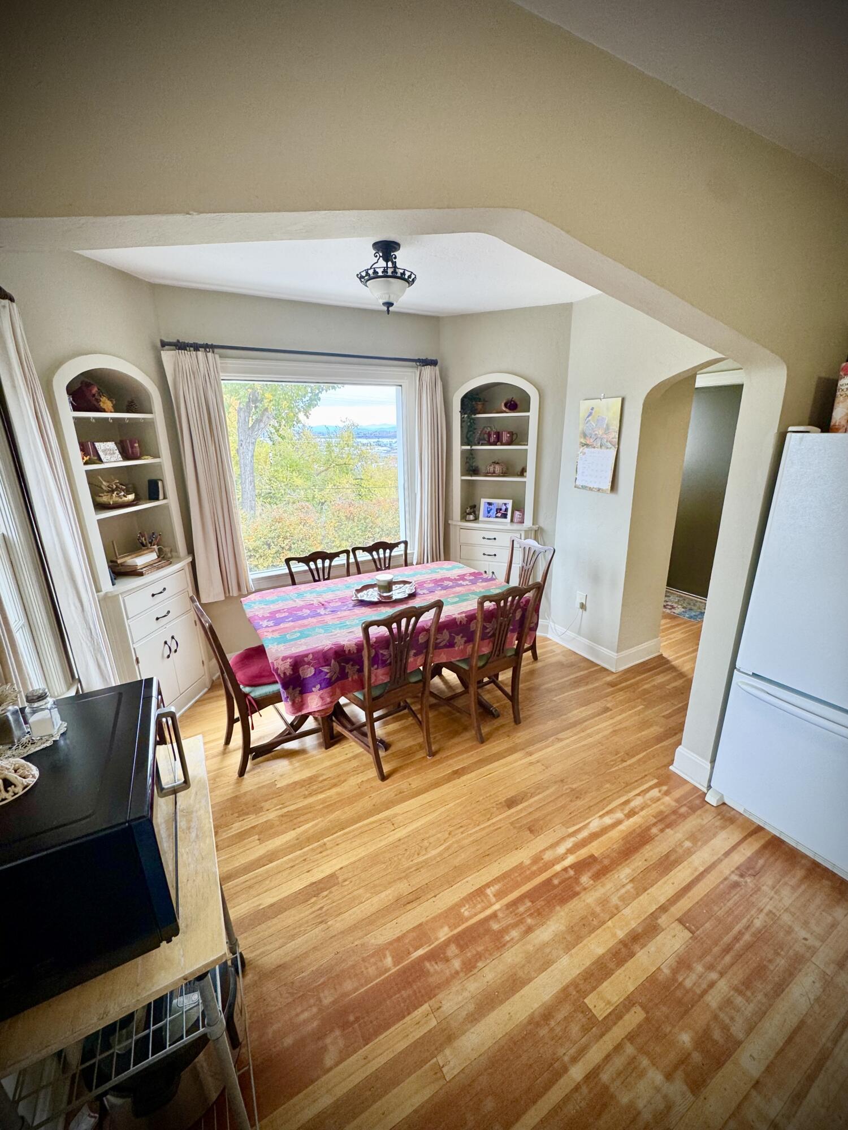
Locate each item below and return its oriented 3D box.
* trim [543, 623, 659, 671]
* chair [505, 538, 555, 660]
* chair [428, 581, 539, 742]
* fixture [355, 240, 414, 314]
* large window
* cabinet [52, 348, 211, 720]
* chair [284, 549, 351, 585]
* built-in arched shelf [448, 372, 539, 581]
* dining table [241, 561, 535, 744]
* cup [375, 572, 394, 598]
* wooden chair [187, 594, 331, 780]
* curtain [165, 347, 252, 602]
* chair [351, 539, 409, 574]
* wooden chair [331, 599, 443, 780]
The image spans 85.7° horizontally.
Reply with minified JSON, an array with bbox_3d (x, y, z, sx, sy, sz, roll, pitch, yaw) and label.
[{"bbox_3d":[1.462,0.576,3.718,0.566,0.148,0.716,-10,19,-28],"label":"trim"},{"bbox_3d":[0.590,0.302,3.364,0.520,0.910,0.475,-12,20,-31],"label":"chair"},{"bbox_3d":[0.332,0.500,2.728,0.475,0.910,0.520,-12,20,-31],"label":"chair"},{"bbox_3d":[-0.173,-1.353,2.180,0.286,0.278,0.286,-1,17,0],"label":"fixture"},{"bbox_3d":[-0.691,-0.681,3.335,1.460,1.430,0.110,-11,20,-28],"label":"large window"},{"bbox_3d":[-1.730,-0.078,2.691,0.410,2.111,0.700,2,17,9],"label":"cabinet"},{"bbox_3d":[-0.575,0.414,2.993,0.480,0.917,0.520,-11,20,-28],"label":"chair"},{"bbox_3d":[0.601,-0.529,3.873,0.730,2.010,0.360,4,18,15],"label":"built-in arched shelf"},{"bbox_3d":[-0.224,0.535,2.868,1.570,0.750,0.970,-10,19,-27],"label":"dining table"},{"bbox_3d":[-0.228,0.128,2.698,0.103,0.122,0.103,-1,17,0],"label":"cup"},{"bbox_3d":[-0.879,0.594,2.492,0.520,0.910,0.475,-13,20,-33],"label":"wooden chair"},{"bbox_3d":[-1.339,-0.515,2.884,0.375,1.540,0.130,-11,20,-28],"label":"curtain"},{"bbox_3d":[-0.184,0.335,3.302,0.475,0.910,0.520,-11,19,-29],"label":"chair"},{"bbox_3d":[-0.208,0.582,2.430,0.476,0.917,0.520,-12,20,-31],"label":"wooden chair"}]

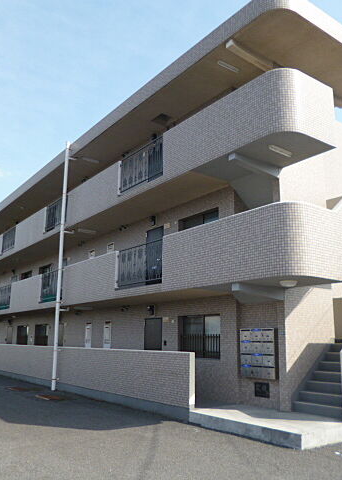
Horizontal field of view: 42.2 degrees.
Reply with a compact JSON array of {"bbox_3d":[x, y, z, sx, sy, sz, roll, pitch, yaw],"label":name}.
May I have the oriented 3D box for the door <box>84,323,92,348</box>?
[{"bbox_3d":[-3.001,3.975,15.960,0.099,1.939,0.570,9,-15,-35],"label":"door"}]

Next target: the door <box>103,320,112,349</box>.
[{"bbox_3d":[-2.148,3.746,15.127,0.097,1.939,0.454,9,-16,-35],"label":"door"}]

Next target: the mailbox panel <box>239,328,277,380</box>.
[{"bbox_3d":[1.931,2.441,9.600,0.173,1.031,0.970,9,-15,-35],"label":"mailbox panel"}]

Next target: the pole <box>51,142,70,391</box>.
[{"bbox_3d":[-3.743,0.640,15.199,0.120,8.572,0.120,9,-15,-35],"label":"pole"}]

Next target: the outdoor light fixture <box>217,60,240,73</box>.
[{"bbox_3d":[1.382,-4.110,10.594,0.659,0.085,0.121,9,-16,-35],"label":"outdoor light fixture"}]

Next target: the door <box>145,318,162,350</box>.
[{"bbox_3d":[-0.511,3.344,12.956,0.097,2.060,0.926,9,-16,-35],"label":"door"}]

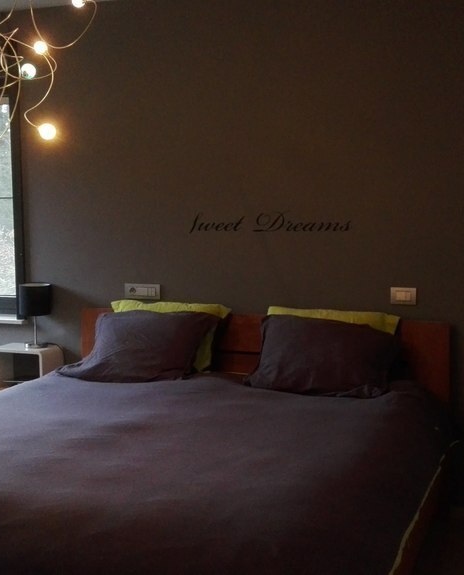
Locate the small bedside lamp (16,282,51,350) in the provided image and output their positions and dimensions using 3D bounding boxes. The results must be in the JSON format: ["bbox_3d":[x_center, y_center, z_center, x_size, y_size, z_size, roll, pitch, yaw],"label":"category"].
[{"bbox_3d":[-1.073,0.156,4.006,0.175,0.345,0.175,1,5,21],"label":"small bedside lamp"}]

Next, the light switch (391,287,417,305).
[{"bbox_3d":[0.796,0.042,3.396,0.117,0.081,0.012,1,5,21],"label":"light switch"}]

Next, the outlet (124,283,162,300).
[{"bbox_3d":[-0.471,0.022,3.873,0.209,0.081,0.012,1,5,21],"label":"outlet"}]

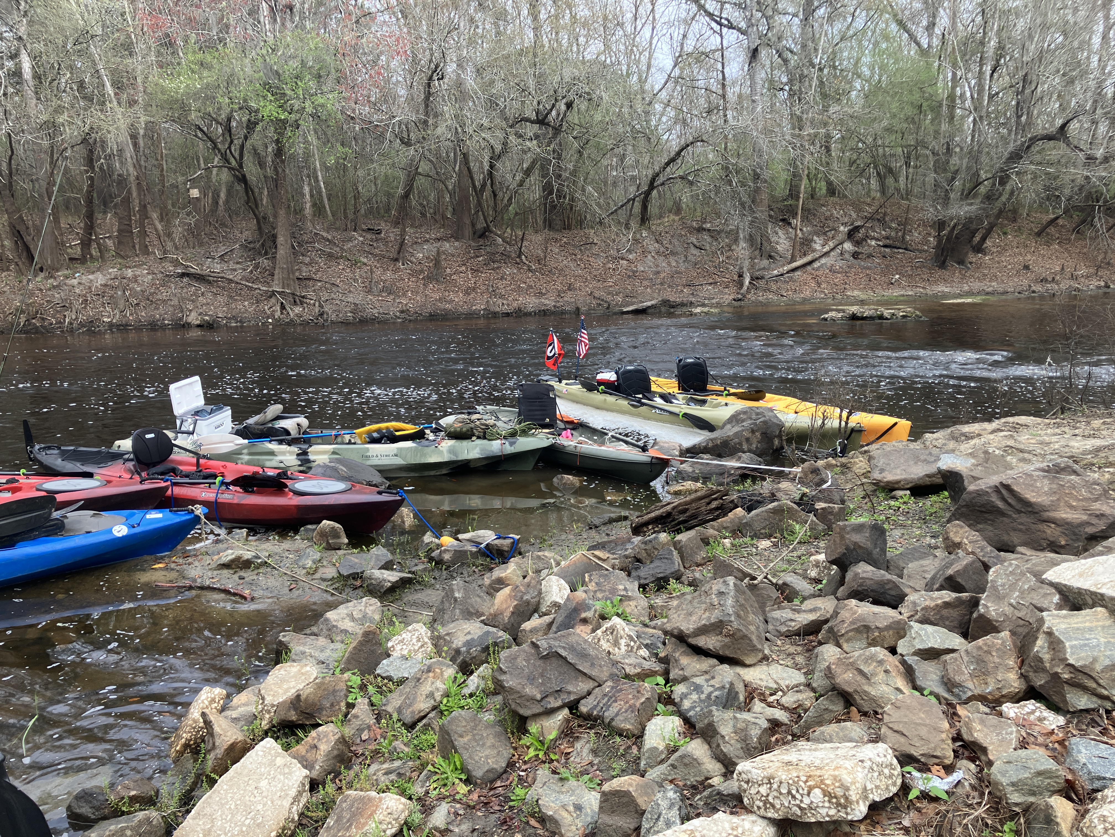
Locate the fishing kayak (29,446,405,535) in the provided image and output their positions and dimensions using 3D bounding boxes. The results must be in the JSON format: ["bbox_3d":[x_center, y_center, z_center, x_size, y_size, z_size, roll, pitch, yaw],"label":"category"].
[{"bbox_3d":[-2.591,0.524,6.521,3.530,0.360,0.760,5,13,24],"label":"fishing kayak"}]

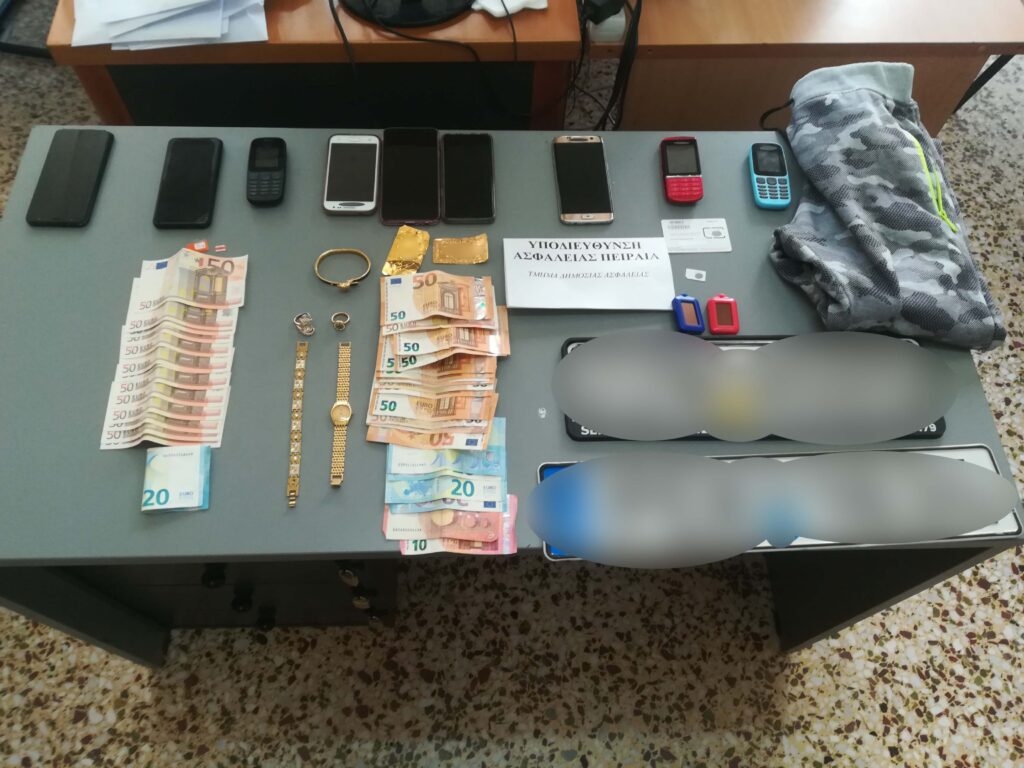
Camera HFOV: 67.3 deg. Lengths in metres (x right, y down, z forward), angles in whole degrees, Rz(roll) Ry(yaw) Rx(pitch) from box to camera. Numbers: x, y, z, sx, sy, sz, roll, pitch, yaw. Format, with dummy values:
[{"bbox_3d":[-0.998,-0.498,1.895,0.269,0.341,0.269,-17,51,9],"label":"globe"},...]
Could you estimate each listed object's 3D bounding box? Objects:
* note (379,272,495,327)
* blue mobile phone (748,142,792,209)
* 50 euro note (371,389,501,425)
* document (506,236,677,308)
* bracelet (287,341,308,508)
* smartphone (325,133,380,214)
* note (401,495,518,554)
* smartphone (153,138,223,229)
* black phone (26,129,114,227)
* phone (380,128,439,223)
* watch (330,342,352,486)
[{"bbox_3d":[-0.091,-0.105,0.943,0.138,0.014,0.076,-1,59,-2],"label":"note"},{"bbox_3d":[0.353,-0.284,1.052,0.048,0.014,0.111,2,63,0],"label":"blue mobile phone"},{"bbox_3d":[-0.093,0.006,0.905,0.140,0.011,0.077,3,64,0],"label":"50 euro note"},{"bbox_3d":[0.097,-0.142,0.977,0.210,0.004,0.109,-1,63,-2],"label":"document"},{"bbox_3d":[-0.248,0.043,0.891,0.013,0.004,0.210,-3,64,-3],"label":"bracelet"},{"bbox_3d":[-0.217,-0.287,1.053,0.069,0.009,0.134,-1,64,-2],"label":"smartphone"},{"bbox_3d":[-0.056,0.149,0.828,0.123,0.008,0.066,-1,63,-2],"label":"note"},{"bbox_3d":[-0.430,-0.268,1.026,0.073,0.010,0.152,-2,63,-2],"label":"smartphone"},{"bbox_3d":[-0.596,-0.280,1.042,0.076,0.009,0.160,-1,64,-1],"label":"black phone"},{"bbox_3d":[-0.137,-0.283,1.041,0.078,0.010,0.166,-2,63,-3],"label":"phone"},{"bbox_3d":[-0.196,0.032,0.884,0.024,0.008,0.182,-2,63,-2],"label":"watch"}]

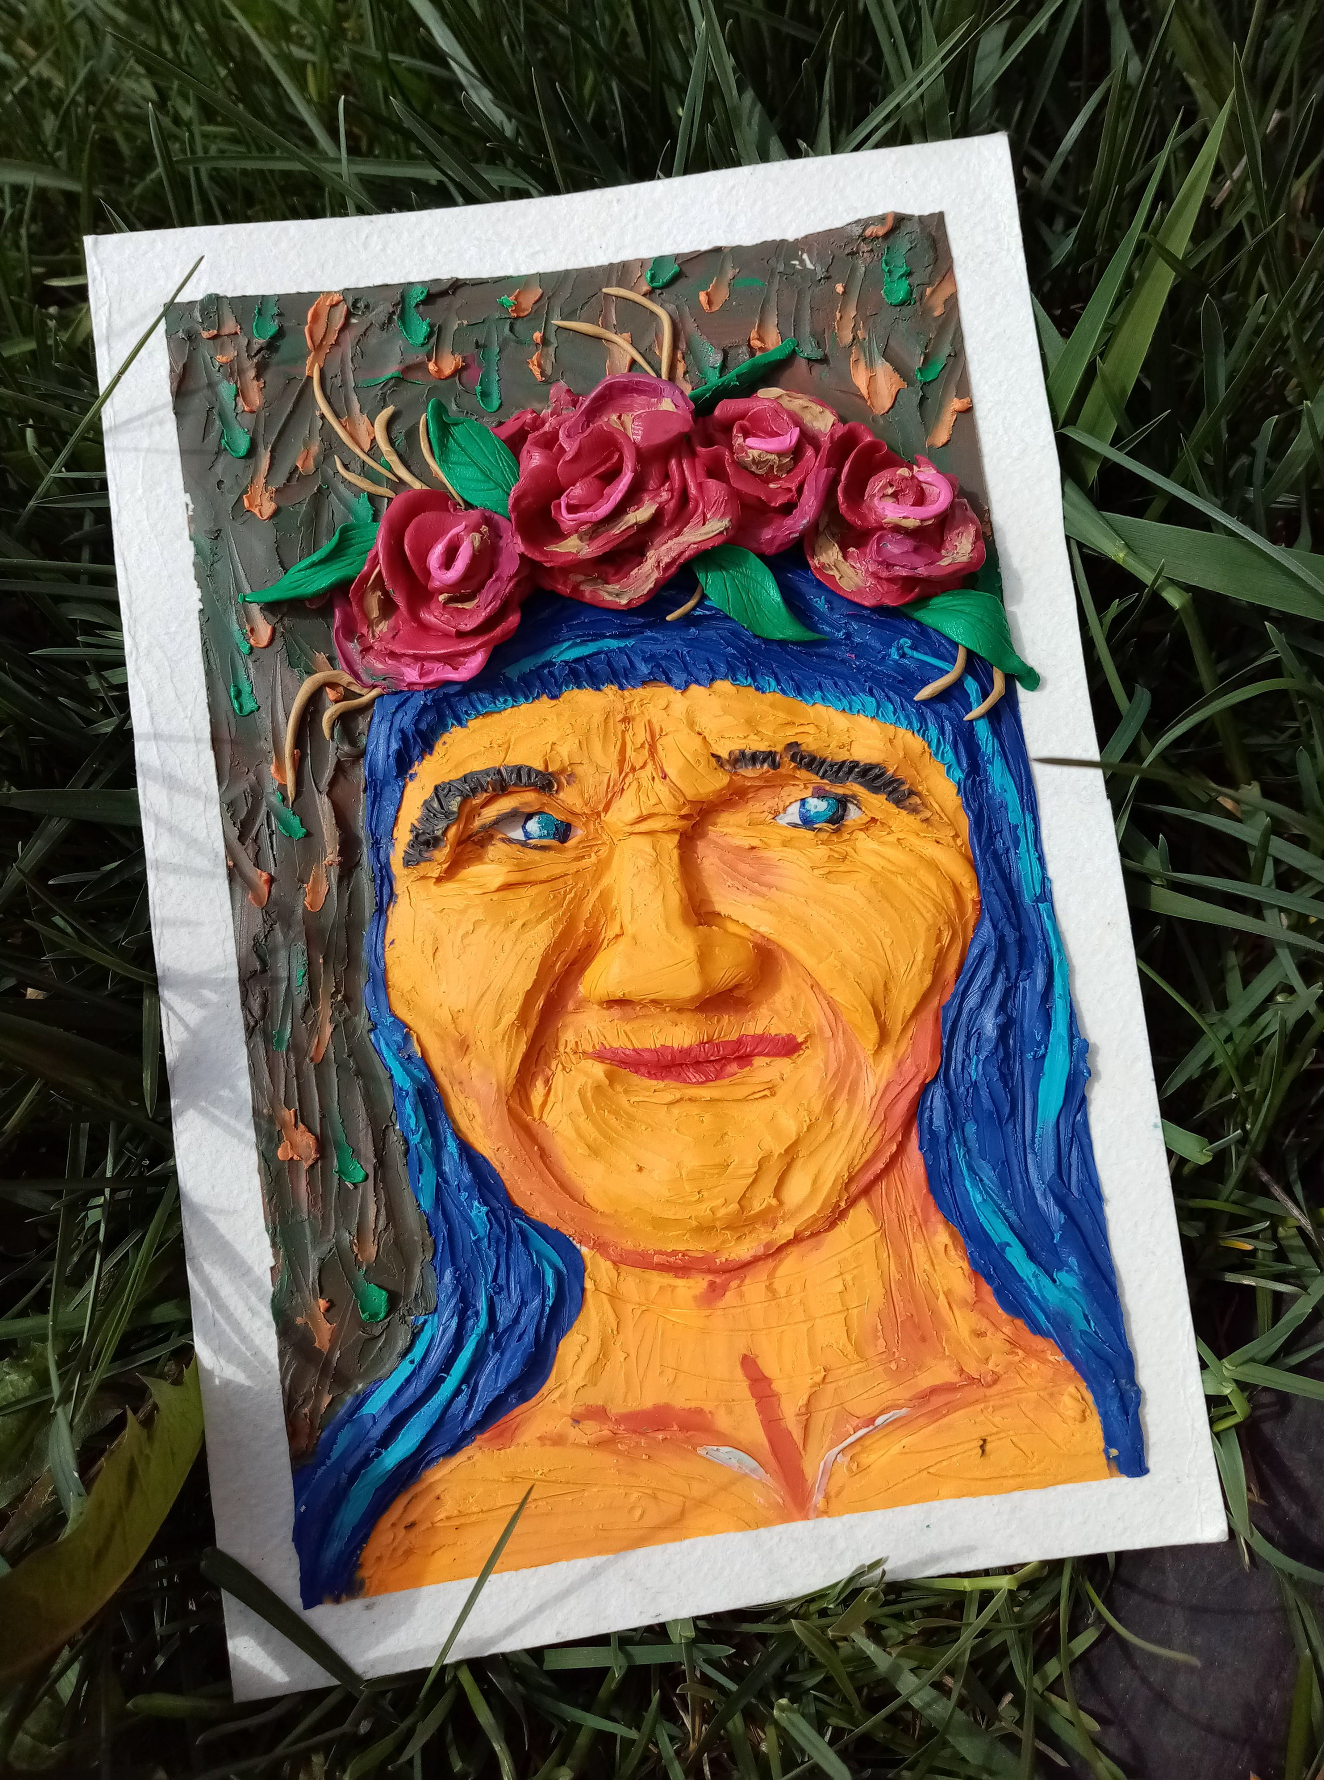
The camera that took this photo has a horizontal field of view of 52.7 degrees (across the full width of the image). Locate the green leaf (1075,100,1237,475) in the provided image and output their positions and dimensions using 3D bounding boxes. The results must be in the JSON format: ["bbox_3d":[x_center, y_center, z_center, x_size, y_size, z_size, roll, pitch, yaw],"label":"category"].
[{"bbox_3d":[0.081,-0.098,0.218,0.007,0.002,0.062,20,96,1],"label":"green leaf"}]

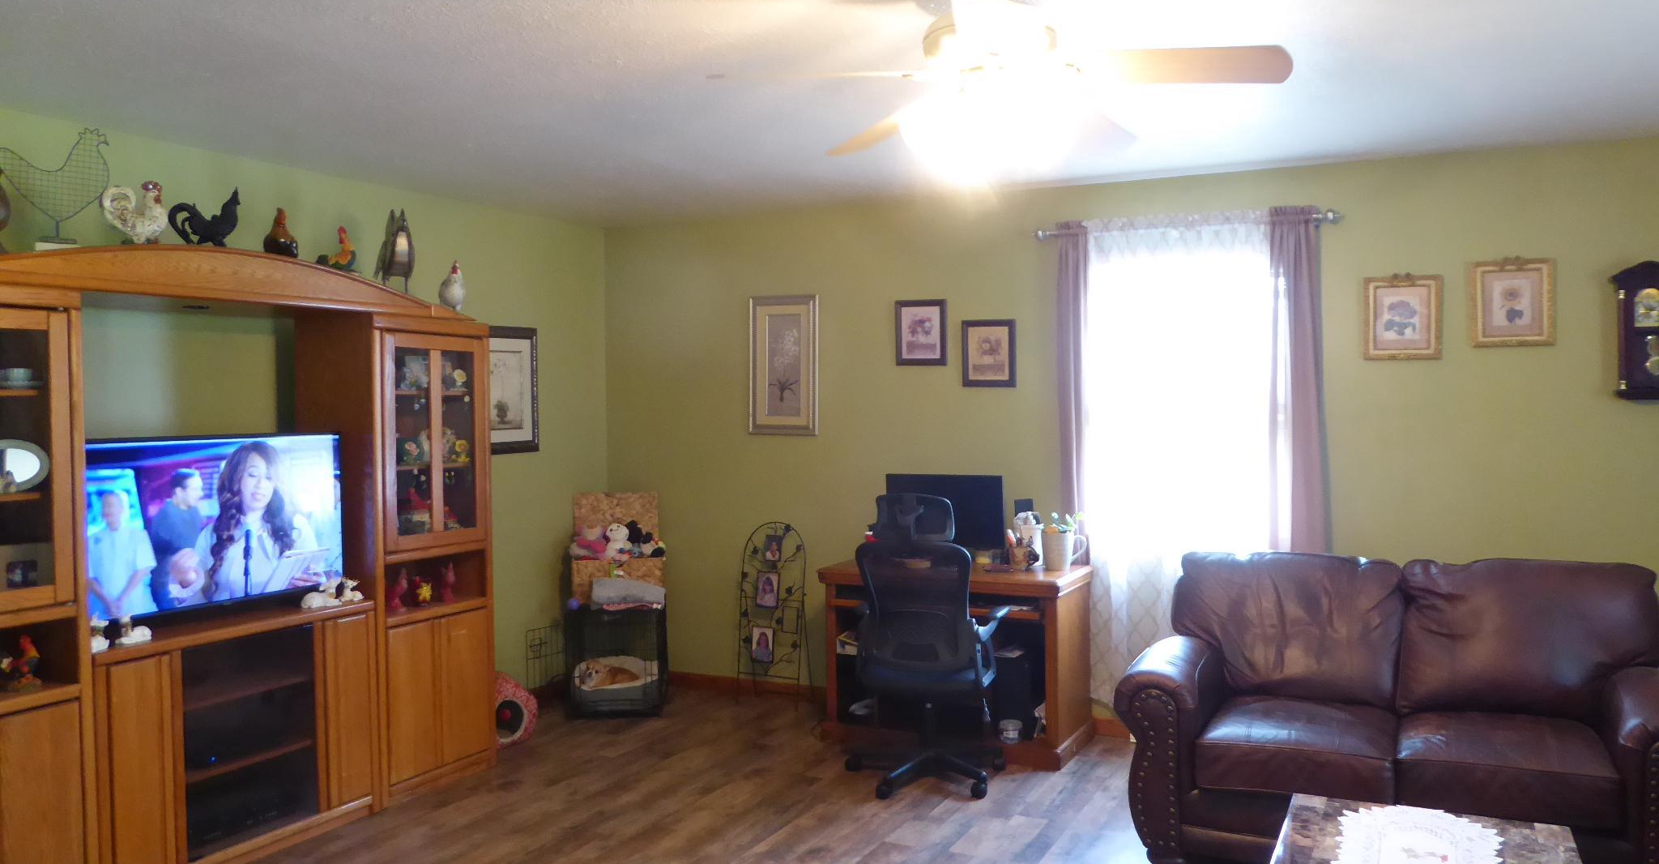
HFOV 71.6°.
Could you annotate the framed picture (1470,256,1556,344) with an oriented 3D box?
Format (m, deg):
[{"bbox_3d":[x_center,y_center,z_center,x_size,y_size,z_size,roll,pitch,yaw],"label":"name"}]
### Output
[{"bbox_3d":[2.577,-0.490,4.339,0.275,0.335,0.030,0,2,27],"label":"framed picture"}]

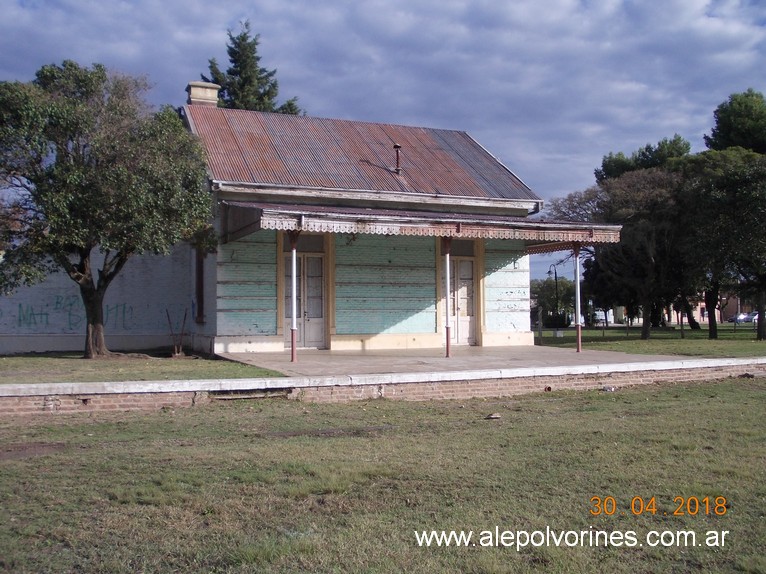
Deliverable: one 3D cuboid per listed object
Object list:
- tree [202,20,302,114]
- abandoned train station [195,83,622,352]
[{"bbox_3d":[-6.950,-5.447,42.689,6.400,16.380,6.400,1,-2,-22],"label":"tree"},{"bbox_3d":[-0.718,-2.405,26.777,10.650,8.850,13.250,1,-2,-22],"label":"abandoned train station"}]

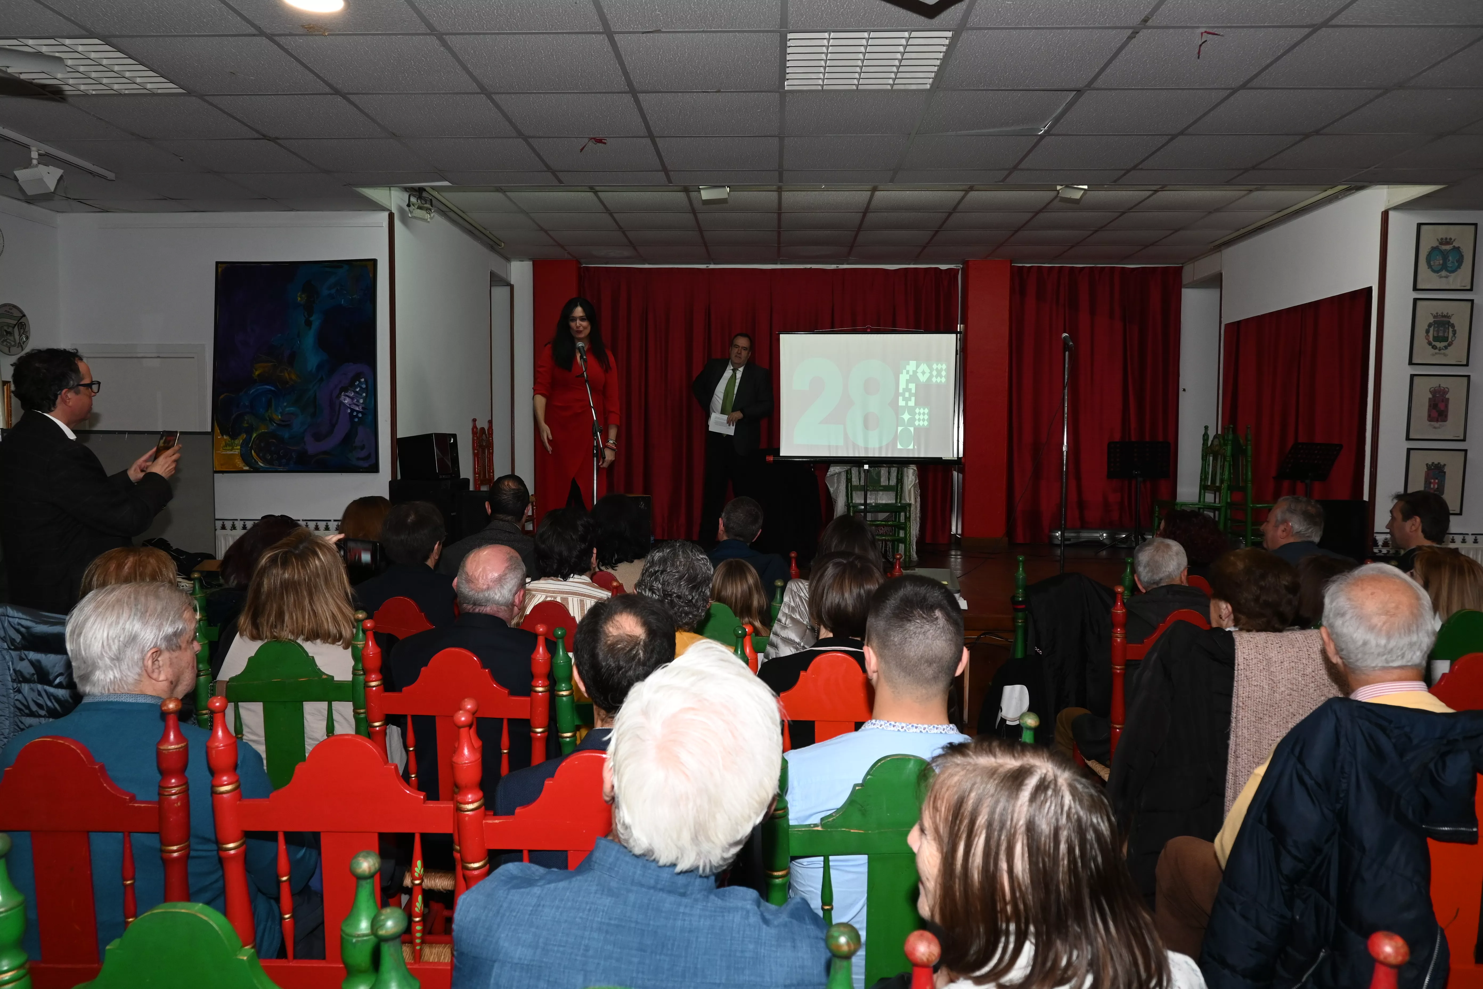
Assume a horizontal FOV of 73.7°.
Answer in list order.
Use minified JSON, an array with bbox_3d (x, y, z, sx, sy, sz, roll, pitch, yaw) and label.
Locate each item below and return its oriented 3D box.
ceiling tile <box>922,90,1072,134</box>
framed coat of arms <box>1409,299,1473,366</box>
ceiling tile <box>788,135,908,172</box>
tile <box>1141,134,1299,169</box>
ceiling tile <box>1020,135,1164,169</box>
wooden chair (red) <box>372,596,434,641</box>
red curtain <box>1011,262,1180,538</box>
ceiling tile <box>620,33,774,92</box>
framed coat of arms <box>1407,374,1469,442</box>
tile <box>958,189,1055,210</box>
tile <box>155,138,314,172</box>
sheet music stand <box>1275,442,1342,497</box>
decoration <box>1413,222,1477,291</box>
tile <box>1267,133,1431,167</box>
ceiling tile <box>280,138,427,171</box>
[{"bbox_3d":[1.078,-1.637,4.236,0.600,0.020,0.600,0,3,2],"label":"ceiling tile"},{"bbox_3d":[4.234,-0.979,5.993,0.355,0.397,0.025,1,3,2],"label":"framed coat of arms"},{"bbox_3d":[0.499,-1.678,4.856,0.600,0.020,0.600,0,3,2],"label":"ceiling tile"},{"bbox_3d":[2.296,-1.662,4.797,0.600,0.025,0.600,1,3,2],"label":"tile"},{"bbox_3d":[1.699,-1.669,4.814,0.600,0.020,0.600,0,3,2],"label":"ceiling tile"},{"bbox_3d":[-1.104,0.776,3.521,0.470,1.080,0.470,1,4,11],"label":"wooden chair (red)"},{"bbox_3d":[3.192,-0.795,8.948,1.540,2.480,0.140,0,3,2],"label":"red curtain"},{"bbox_3d":[-0.142,-1.612,3.679,0.595,0.020,0.595,0,3,2],"label":"ceiling tile"},{"bbox_3d":[4.235,-0.524,6.020,0.355,0.397,0.025,1,3,2],"label":"framed coat of arms"},{"bbox_3d":[1.763,-1.959,6.601,0.595,0.020,0.595,0,3,2],"label":"tile"},{"bbox_3d":[-2.501,-1.701,4.955,0.595,0.020,0.595,0,3,2],"label":"tile"},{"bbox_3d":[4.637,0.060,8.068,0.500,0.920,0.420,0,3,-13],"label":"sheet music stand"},{"bbox_3d":[4.237,-1.428,5.966,0.355,0.397,0.025,1,3,2],"label":"decoration"},{"bbox_3d":[2.898,-1.659,4.771,0.600,0.020,0.600,0,3,2],"label":"tile"},{"bbox_3d":[-1.901,-1.697,4.935,0.595,0.020,0.595,0,3,2],"label":"ceiling tile"}]

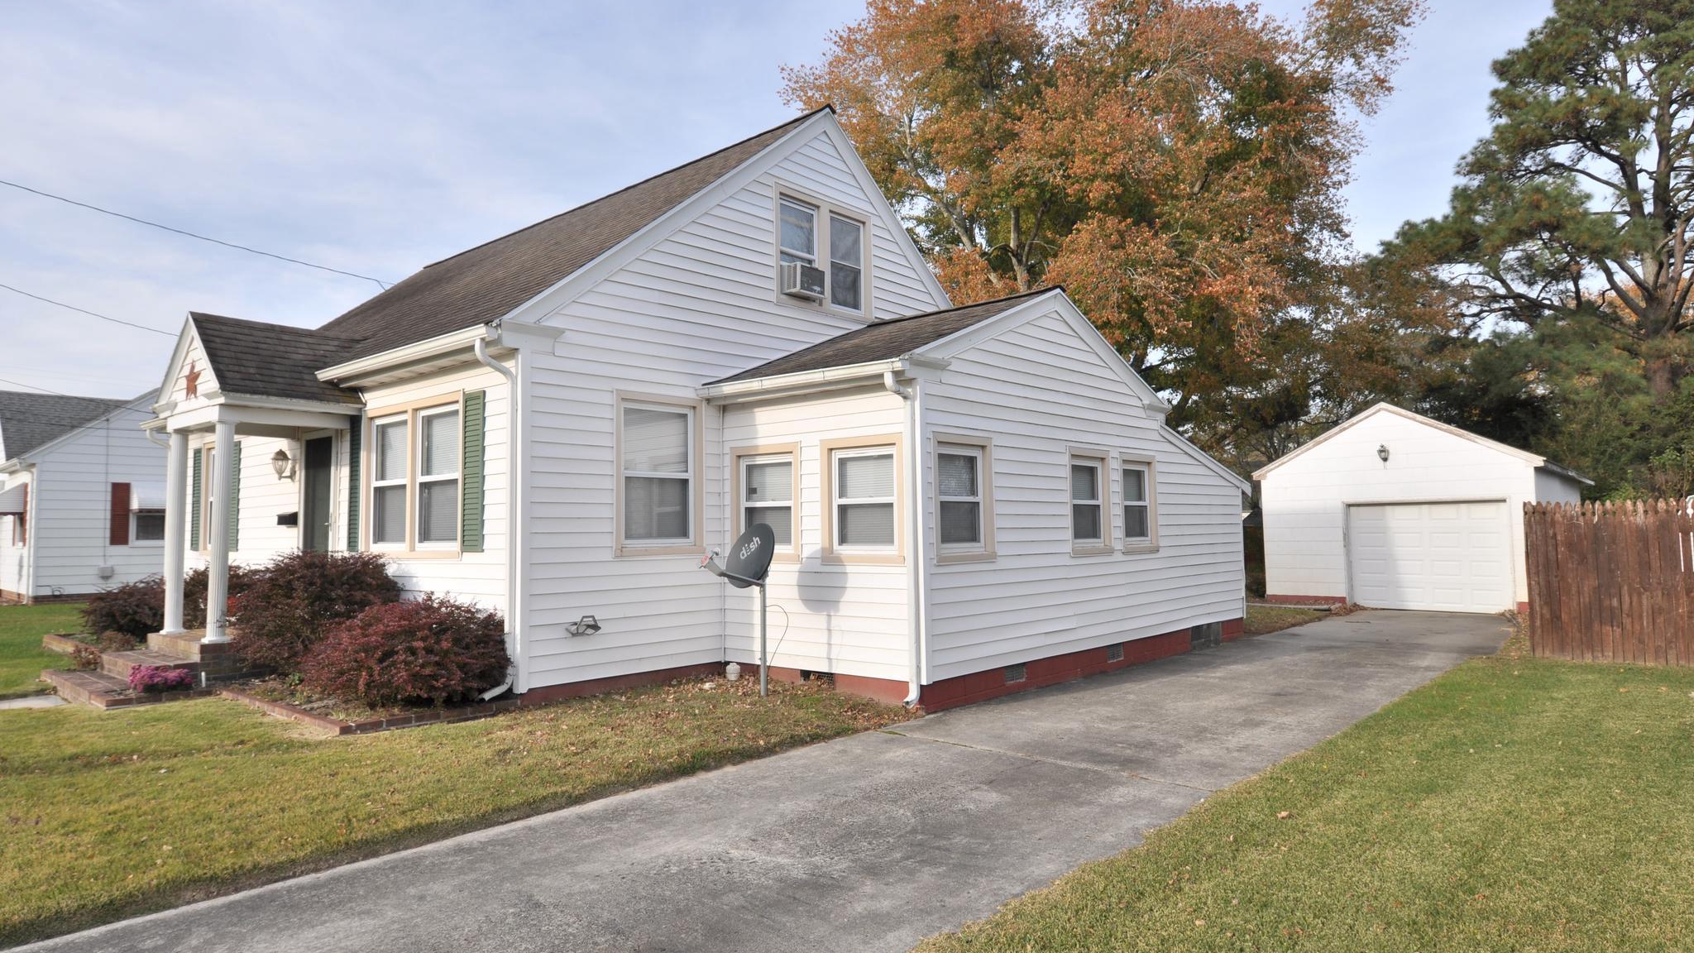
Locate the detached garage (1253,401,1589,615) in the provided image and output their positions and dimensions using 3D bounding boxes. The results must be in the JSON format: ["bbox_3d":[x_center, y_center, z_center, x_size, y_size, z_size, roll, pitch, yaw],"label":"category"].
[{"bbox_3d":[12.338,0.644,20.792,4.782,3.766,7.729,-3,-4,41],"label":"detached garage"}]

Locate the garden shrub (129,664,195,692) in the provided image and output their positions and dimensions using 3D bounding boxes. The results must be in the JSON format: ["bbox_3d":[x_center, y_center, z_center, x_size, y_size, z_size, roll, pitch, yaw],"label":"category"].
[{"bbox_3d":[-6.451,1.887,9.285,0.490,0.284,0.542,-3,-4,41],"label":"garden shrub"}]

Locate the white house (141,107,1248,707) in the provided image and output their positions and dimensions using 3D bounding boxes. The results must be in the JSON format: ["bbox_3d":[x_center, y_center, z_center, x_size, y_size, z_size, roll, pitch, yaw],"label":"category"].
[{"bbox_3d":[-2.528,-0.877,13.796,12.191,6.308,11.287,-3,-4,41],"label":"white house"}]

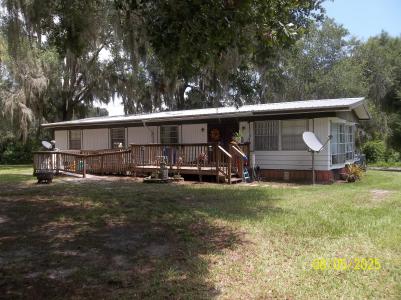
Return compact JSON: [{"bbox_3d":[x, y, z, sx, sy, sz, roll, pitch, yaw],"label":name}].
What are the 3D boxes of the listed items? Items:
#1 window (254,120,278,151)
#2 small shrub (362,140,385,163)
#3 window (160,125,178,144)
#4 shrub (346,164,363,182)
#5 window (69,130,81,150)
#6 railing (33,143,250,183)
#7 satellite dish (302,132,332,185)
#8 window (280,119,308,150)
[{"bbox_3d":[3.059,-0.653,14.486,1.176,1.400,0.100,0,1,31],"label":"window"},{"bbox_3d":[14.947,0.173,27.000,1.950,1.900,1.700,0,1,27],"label":"small shrub"},{"bbox_3d":[-1.718,-0.702,17.356,1.274,1.349,0.100,0,1,31],"label":"window"},{"bbox_3d":[6.948,1.060,14.100,0.760,0.820,0.720,0,1,27],"label":"shrub"},{"bbox_3d":[-8.650,-0.682,21.522,1.271,1.391,0.100,0,1,31],"label":"window"},{"bbox_3d":[-3.542,0.598,16.392,11.900,1.630,3.450,0,1,31],"label":"railing"},{"bbox_3d":[4.774,0.355,12.750,0.850,2.100,0.850,0,1,-38],"label":"satellite dish"},{"bbox_3d":[4.147,-0.650,13.833,1.225,1.398,0.100,0,1,31],"label":"window"}]

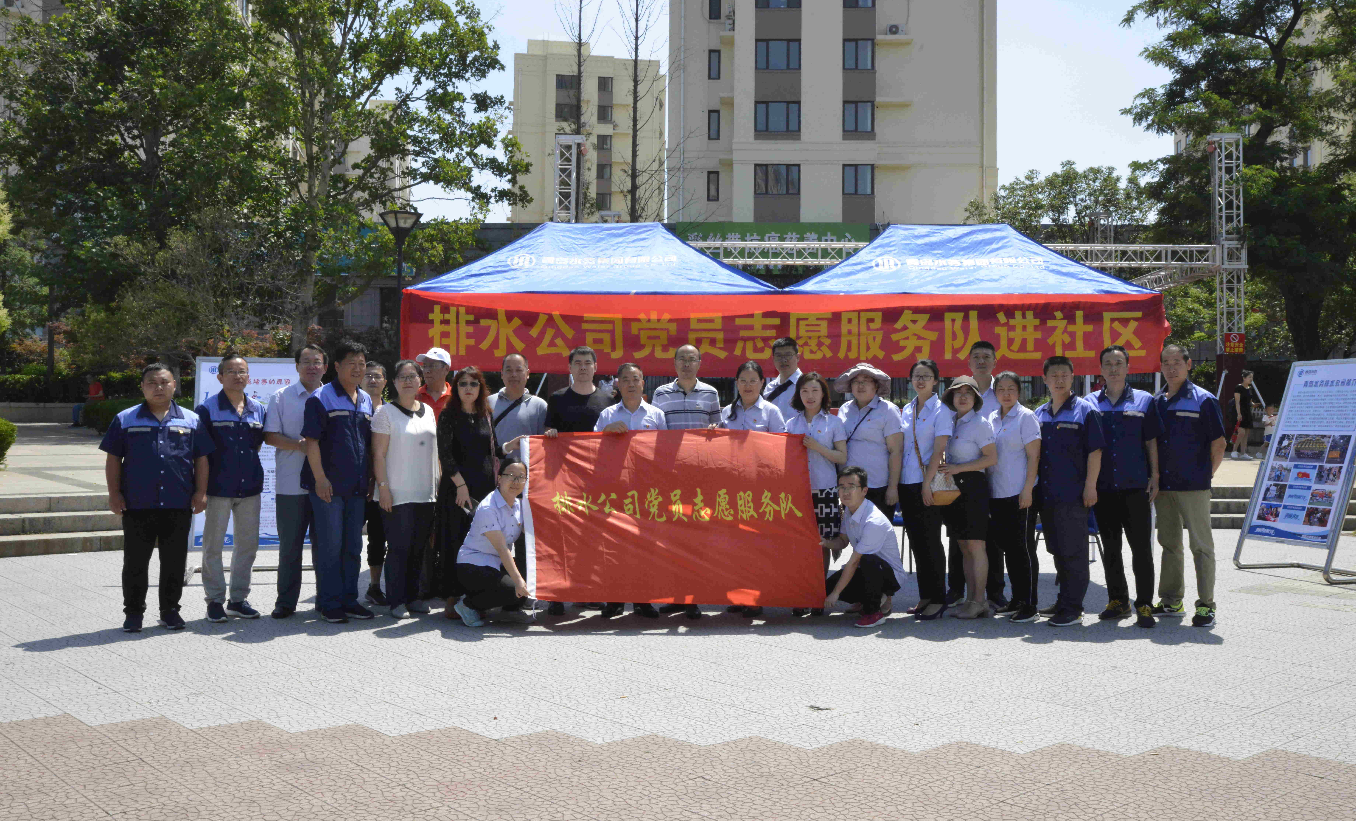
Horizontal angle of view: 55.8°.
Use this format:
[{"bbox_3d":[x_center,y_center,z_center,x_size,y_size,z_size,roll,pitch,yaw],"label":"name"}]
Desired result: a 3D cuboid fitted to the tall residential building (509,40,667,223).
[{"bbox_3d":[-10.200,-17.600,135.500,15.800,38.500,18.000,1,0,-8],"label":"tall residential building"}]

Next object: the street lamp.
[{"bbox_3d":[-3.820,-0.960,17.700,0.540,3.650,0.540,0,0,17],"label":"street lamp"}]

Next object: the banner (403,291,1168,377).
[{"bbox_3d":[0.800,-0.600,10.150,6.050,0.670,0.120,1,0,1],"label":"banner"}]

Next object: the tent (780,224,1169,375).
[{"bbox_3d":[2.340,-0.110,11.100,3.020,3.000,2.000,1,0,1],"label":"tent"}]

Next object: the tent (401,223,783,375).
[{"bbox_3d":[-0.660,-0.140,11.200,3.020,3.000,2.000,1,0,1],"label":"tent"}]

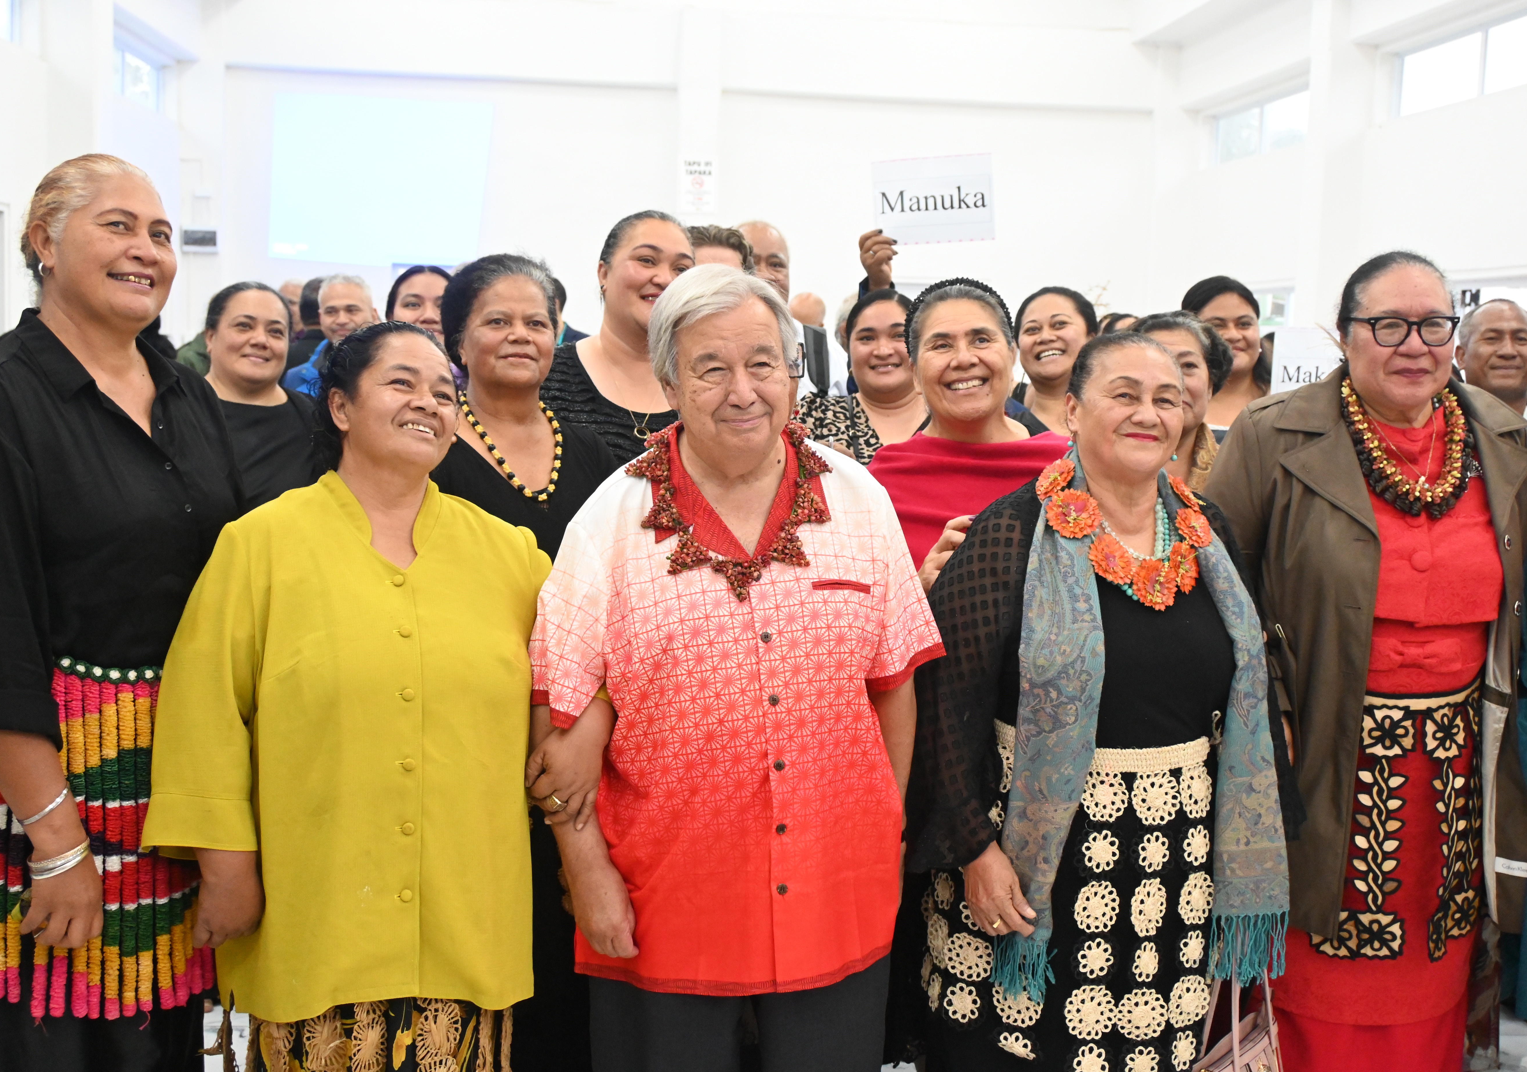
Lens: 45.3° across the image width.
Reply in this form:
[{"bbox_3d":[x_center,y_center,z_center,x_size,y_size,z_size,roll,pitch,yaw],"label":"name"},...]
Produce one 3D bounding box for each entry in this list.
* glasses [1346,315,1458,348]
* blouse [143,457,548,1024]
[{"bbox_3d":[1.005,-0.324,2.900,0.145,0.049,0.140,2,6,-2],"label":"glasses"},{"bbox_3d":[-0.525,0.262,2.490,0.590,0.700,0.340,0,6,-15],"label":"blouse"}]

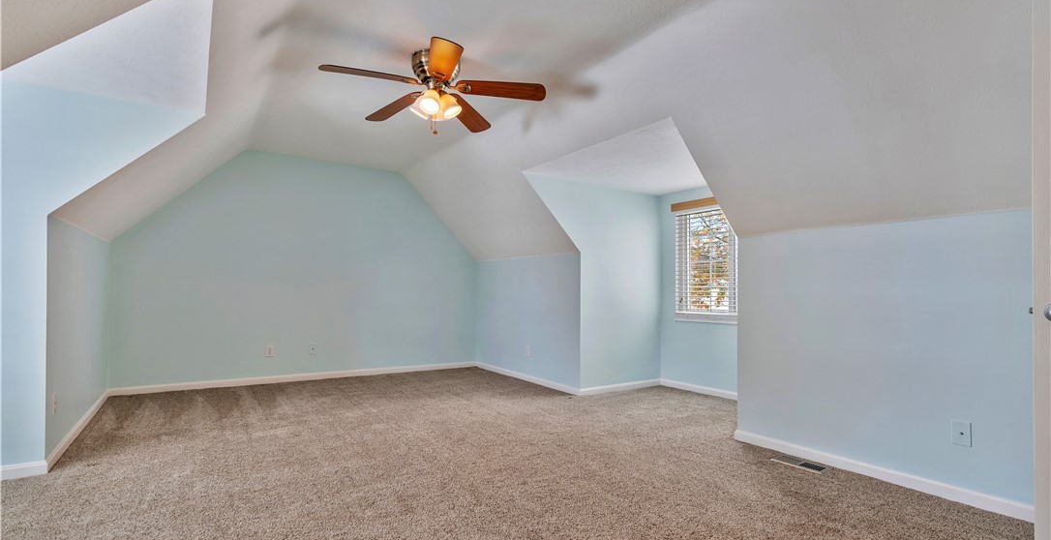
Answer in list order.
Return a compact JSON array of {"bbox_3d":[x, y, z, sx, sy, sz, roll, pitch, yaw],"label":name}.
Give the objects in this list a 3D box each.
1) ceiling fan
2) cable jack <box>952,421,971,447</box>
[{"bbox_3d":[-0.576,-1.047,2.806,1.230,0.470,1.280,2,-3,-34],"label":"ceiling fan"},{"bbox_3d":[2.093,0.787,2.242,0.012,0.115,0.070,2,-3,-34],"label":"cable jack"}]

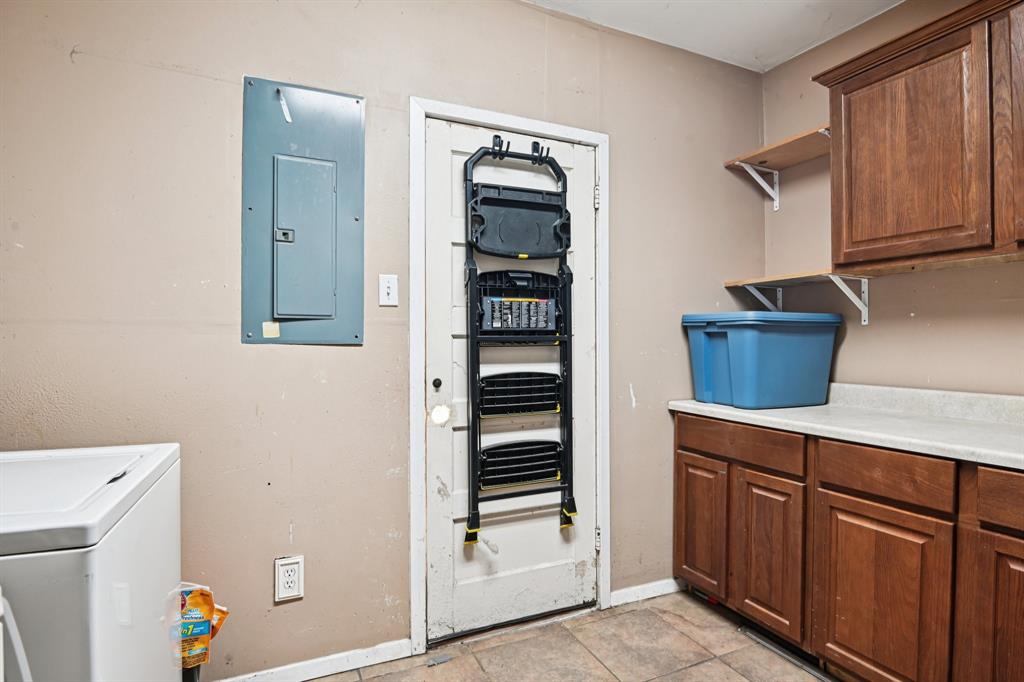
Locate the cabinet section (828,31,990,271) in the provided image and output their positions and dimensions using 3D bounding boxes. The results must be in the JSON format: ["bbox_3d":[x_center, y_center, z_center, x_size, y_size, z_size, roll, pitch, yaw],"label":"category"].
[{"bbox_3d":[1.528,-0.648,1.988,0.328,0.724,0.526,0,1,-25],"label":"cabinet section"}]

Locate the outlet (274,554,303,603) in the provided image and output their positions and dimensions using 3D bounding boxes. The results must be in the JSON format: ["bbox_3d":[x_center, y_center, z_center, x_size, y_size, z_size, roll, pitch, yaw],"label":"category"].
[{"bbox_3d":[-0.765,0.820,1.860,0.091,0.142,0.018,0,0,-25],"label":"outlet"}]

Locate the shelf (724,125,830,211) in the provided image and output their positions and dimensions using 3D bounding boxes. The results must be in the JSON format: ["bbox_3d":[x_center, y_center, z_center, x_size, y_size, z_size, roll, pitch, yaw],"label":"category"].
[{"bbox_3d":[1.330,-0.788,2.525,0.289,0.218,0.586,0,0,-25],"label":"shelf"}]

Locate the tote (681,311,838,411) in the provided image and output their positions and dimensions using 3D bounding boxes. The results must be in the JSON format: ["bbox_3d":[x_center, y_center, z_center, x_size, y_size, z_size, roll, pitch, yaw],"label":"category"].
[{"bbox_3d":[1.153,0.089,2.498,0.591,0.402,0.409,0,0,-25],"label":"tote"}]

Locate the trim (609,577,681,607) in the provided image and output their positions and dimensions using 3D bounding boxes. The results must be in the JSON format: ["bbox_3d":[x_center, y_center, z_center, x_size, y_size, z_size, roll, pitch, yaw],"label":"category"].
[{"bbox_3d":[0.627,1.166,2.508,0.394,0.064,0.014,0,0,-25],"label":"trim"}]

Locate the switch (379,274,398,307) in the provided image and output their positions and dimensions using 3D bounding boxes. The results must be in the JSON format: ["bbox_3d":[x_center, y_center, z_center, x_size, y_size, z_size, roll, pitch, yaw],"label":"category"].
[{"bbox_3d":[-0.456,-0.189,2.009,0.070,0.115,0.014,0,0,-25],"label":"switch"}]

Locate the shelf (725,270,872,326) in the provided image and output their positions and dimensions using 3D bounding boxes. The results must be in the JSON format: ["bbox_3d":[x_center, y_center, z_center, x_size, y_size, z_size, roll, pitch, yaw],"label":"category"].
[{"bbox_3d":[1.330,-0.183,2.523,0.289,0.229,0.586,0,0,-25],"label":"shelf"}]

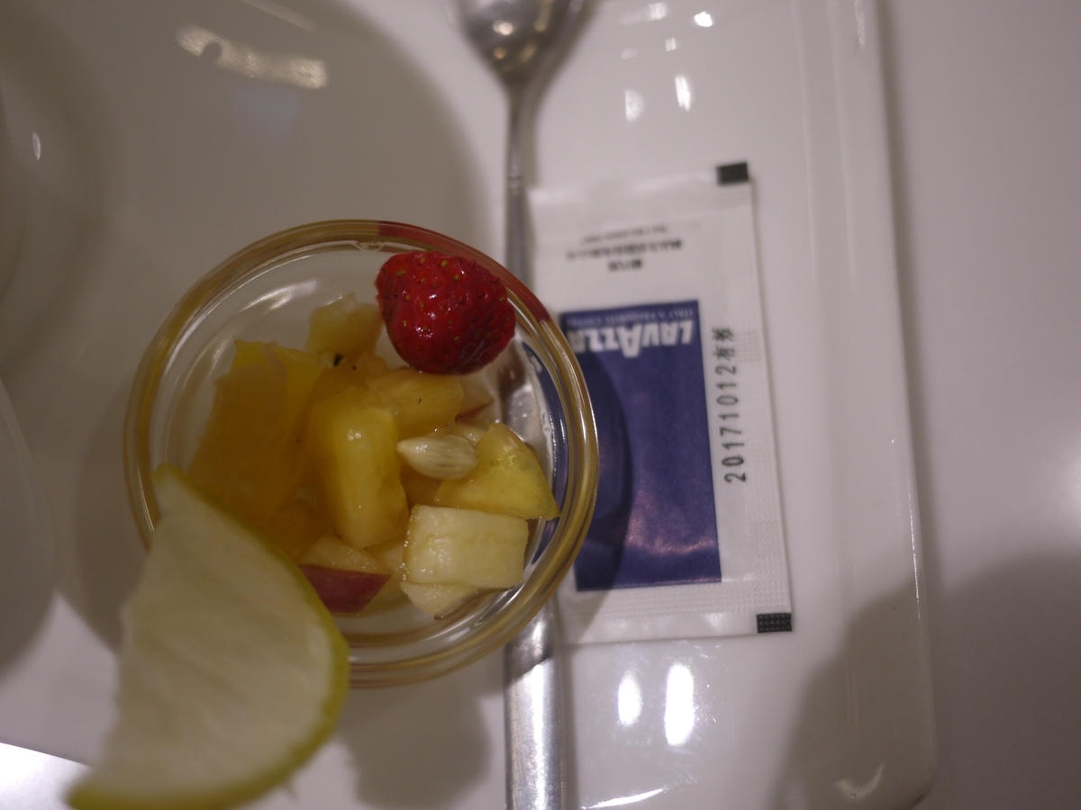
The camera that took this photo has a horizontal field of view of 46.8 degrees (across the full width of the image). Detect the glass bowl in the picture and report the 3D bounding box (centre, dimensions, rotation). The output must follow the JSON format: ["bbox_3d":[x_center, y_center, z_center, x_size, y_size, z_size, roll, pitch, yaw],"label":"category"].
[{"bbox_3d":[-0.029,0.011,0.226,0.077,0.050,0.077,0,83,-1],"label":"glass bowl"}]

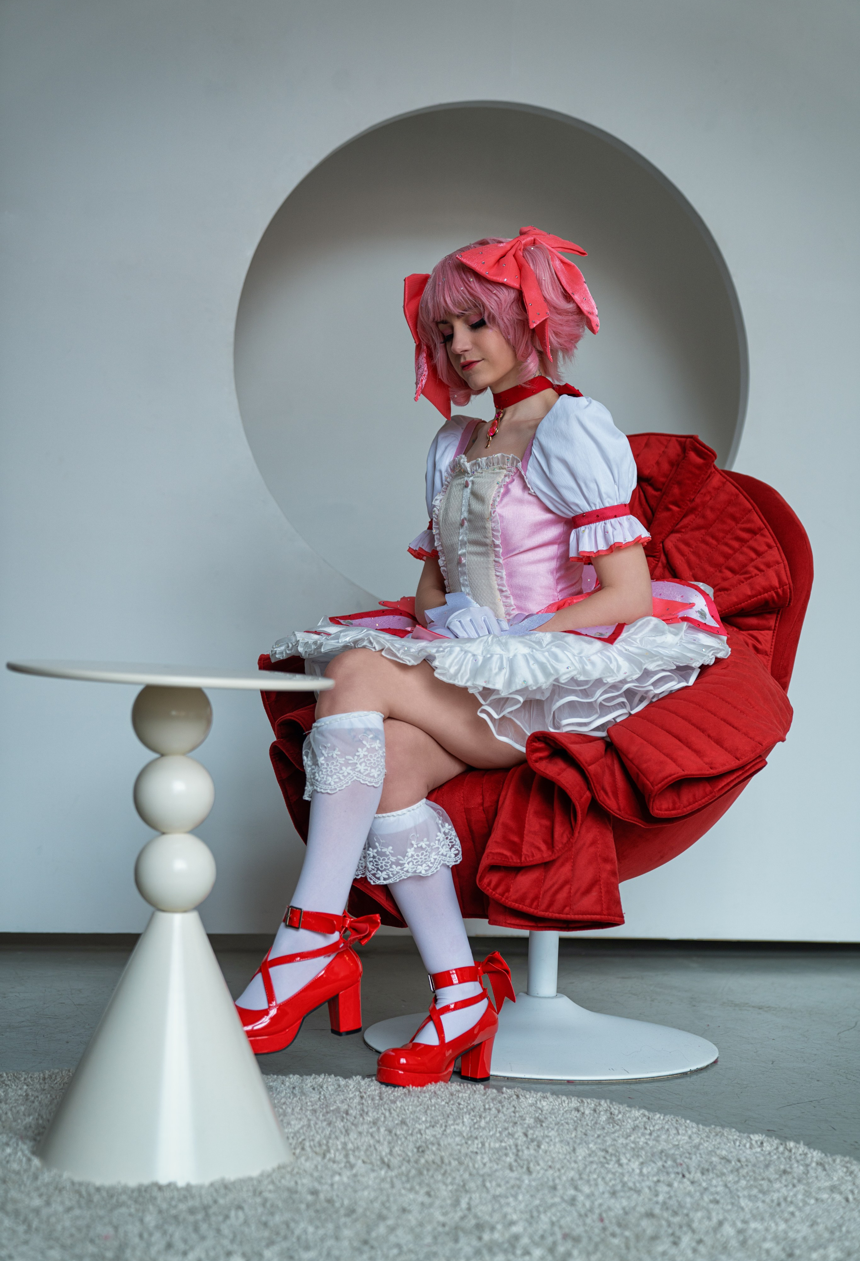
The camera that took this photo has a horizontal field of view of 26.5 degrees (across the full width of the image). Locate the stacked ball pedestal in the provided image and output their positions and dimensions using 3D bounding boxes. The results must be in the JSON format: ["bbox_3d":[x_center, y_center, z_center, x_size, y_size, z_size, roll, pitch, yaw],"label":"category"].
[{"bbox_3d":[-0.350,0.388,2.436,0.351,0.629,0.351,2,-1,0],"label":"stacked ball pedestal"}]

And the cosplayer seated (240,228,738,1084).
[{"bbox_3d":[0.111,0.025,3.137,0.900,1.433,0.640,3,-1,-42],"label":"cosplayer seated"}]

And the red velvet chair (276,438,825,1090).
[{"bbox_3d":[0.192,0.197,3.253,1.050,1.100,0.950,1,-1,38],"label":"red velvet chair"}]

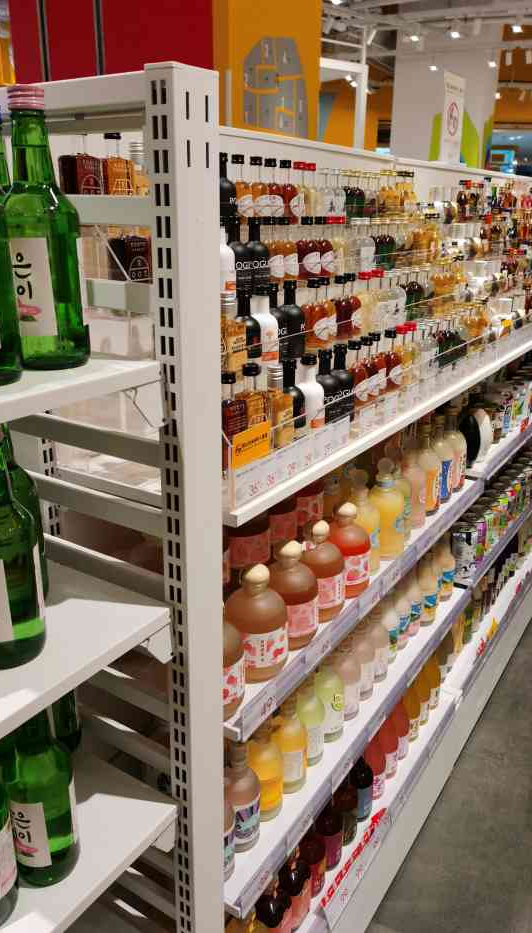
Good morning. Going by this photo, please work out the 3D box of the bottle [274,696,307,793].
[{"bbox_3d":[0.039,0.412,1.127,0.051,0.193,0.051,1,20,0],"label":"bottle"}]

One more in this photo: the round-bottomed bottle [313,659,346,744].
[{"bbox_3d":[0.110,0.375,1.234,0.051,0.193,0.051,1,20,0],"label":"round-bottomed bottle"}]

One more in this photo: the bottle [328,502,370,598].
[{"bbox_3d":[0.127,0.127,1.153,0.080,0.149,0.080,1,20,0],"label":"bottle"}]

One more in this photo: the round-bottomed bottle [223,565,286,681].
[{"bbox_3d":[-0.013,0.202,0.968,0.083,0.153,0.083,1,20,0],"label":"round-bottomed bottle"}]

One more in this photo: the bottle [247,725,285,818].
[{"bbox_3d":[-0.004,0.436,1.099,0.062,0.203,0.062,1,20,0],"label":"bottle"}]

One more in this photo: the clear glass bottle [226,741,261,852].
[{"bbox_3d":[-0.037,0.455,1.046,0.061,0.203,0.061,1,20,0],"label":"clear glass bottle"}]

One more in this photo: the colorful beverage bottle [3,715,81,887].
[{"bbox_3d":[-0.212,0.288,0.677,0.064,0.212,0.064,13,23,30],"label":"colorful beverage bottle"}]

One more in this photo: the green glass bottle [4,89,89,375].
[{"bbox_3d":[-0.182,-0.189,0.591,0.064,0.212,0.064,13,23,30],"label":"green glass bottle"}]

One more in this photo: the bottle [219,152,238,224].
[{"bbox_3d":[-0.062,-0.380,1.034,0.039,0.118,0.039,13,23,30],"label":"bottle"}]

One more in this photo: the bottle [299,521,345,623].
[{"bbox_3d":[0.082,0.154,1.108,0.077,0.153,0.077,1,20,0],"label":"bottle"}]

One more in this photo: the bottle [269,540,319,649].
[{"bbox_3d":[0.034,0.178,1.038,0.080,0.153,0.080,1,20,0],"label":"bottle"}]

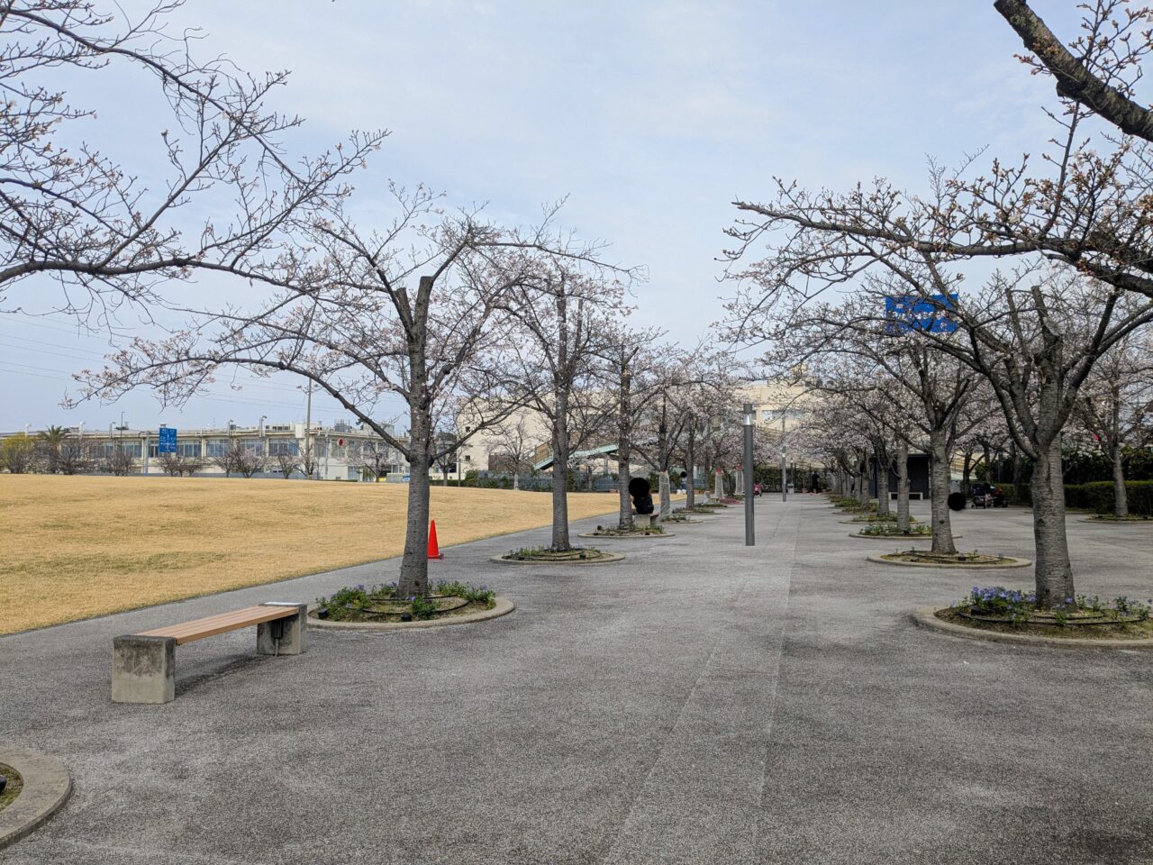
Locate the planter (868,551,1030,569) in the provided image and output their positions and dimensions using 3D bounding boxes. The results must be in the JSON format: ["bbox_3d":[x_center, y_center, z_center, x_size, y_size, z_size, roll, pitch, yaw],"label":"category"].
[{"bbox_3d":[6.204,2.090,15.051,2.564,0.140,2.564,-2,-3,14],"label":"planter"}]

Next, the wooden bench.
[{"bbox_3d":[-2.752,1.663,6.977,0.383,0.423,1.827,-2,-3,14],"label":"wooden bench"}]

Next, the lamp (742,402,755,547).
[{"bbox_3d":[3.699,0.907,19.282,0.185,3.014,0.185,-1,-3,0],"label":"lamp"}]

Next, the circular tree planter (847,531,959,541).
[{"bbox_3d":[7.836,2.394,21.399,2.564,0.140,2.564,-2,-3,14],"label":"circular tree planter"}]

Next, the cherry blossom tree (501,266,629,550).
[{"bbox_3d":[-0.200,-0.490,16.968,3.200,5.385,3.200,-1,-3,0],"label":"cherry blossom tree"}]

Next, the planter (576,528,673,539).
[{"bbox_3d":[1.296,2.589,23.272,2.564,0.140,2.564,-2,-3,14],"label":"planter"}]

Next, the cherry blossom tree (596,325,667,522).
[{"bbox_3d":[1.425,-0.215,23.418,2.500,5.309,2.600,-1,-3,0],"label":"cherry blossom tree"}]

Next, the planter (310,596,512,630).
[{"bbox_3d":[-1.985,1.962,10.233,2.564,0.140,2.564,-2,-3,14],"label":"planter"}]

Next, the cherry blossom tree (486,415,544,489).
[{"bbox_3d":[-3.853,1.308,57.012,3.883,4.740,3.883,-1,-3,0],"label":"cherry blossom tree"}]

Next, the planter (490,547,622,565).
[{"bbox_3d":[-0.338,2.279,16.825,2.564,0.140,2.564,-2,-3,14],"label":"planter"}]

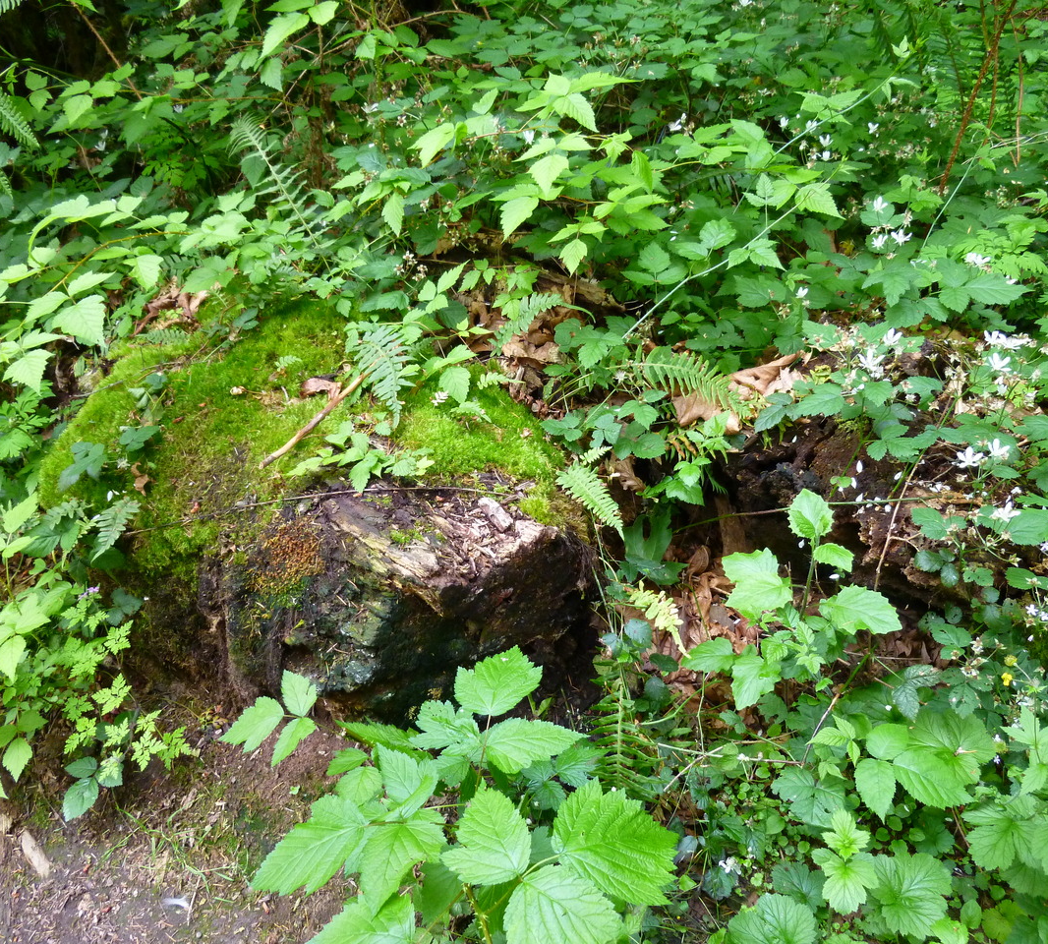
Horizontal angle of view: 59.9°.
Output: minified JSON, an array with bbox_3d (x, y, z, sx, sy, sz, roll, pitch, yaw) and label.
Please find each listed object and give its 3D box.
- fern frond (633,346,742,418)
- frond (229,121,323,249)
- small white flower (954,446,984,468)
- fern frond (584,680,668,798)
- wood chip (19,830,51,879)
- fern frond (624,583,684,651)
[{"bbox_3d":[0.292,-0.164,1.640,0.215,0.045,0.100,20,38,12],"label":"fern frond"},{"bbox_3d":[-0.544,-0.633,2.000,0.125,0.330,0.055,-39,18,-16],"label":"frond"},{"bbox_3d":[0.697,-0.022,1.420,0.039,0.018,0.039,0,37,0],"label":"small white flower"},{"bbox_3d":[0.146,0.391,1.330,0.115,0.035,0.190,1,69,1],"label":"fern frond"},{"bbox_3d":[-0.807,0.628,1.497,0.030,0.016,0.108,-25,41,-33],"label":"wood chip"},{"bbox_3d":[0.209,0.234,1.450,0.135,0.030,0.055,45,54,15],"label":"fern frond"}]

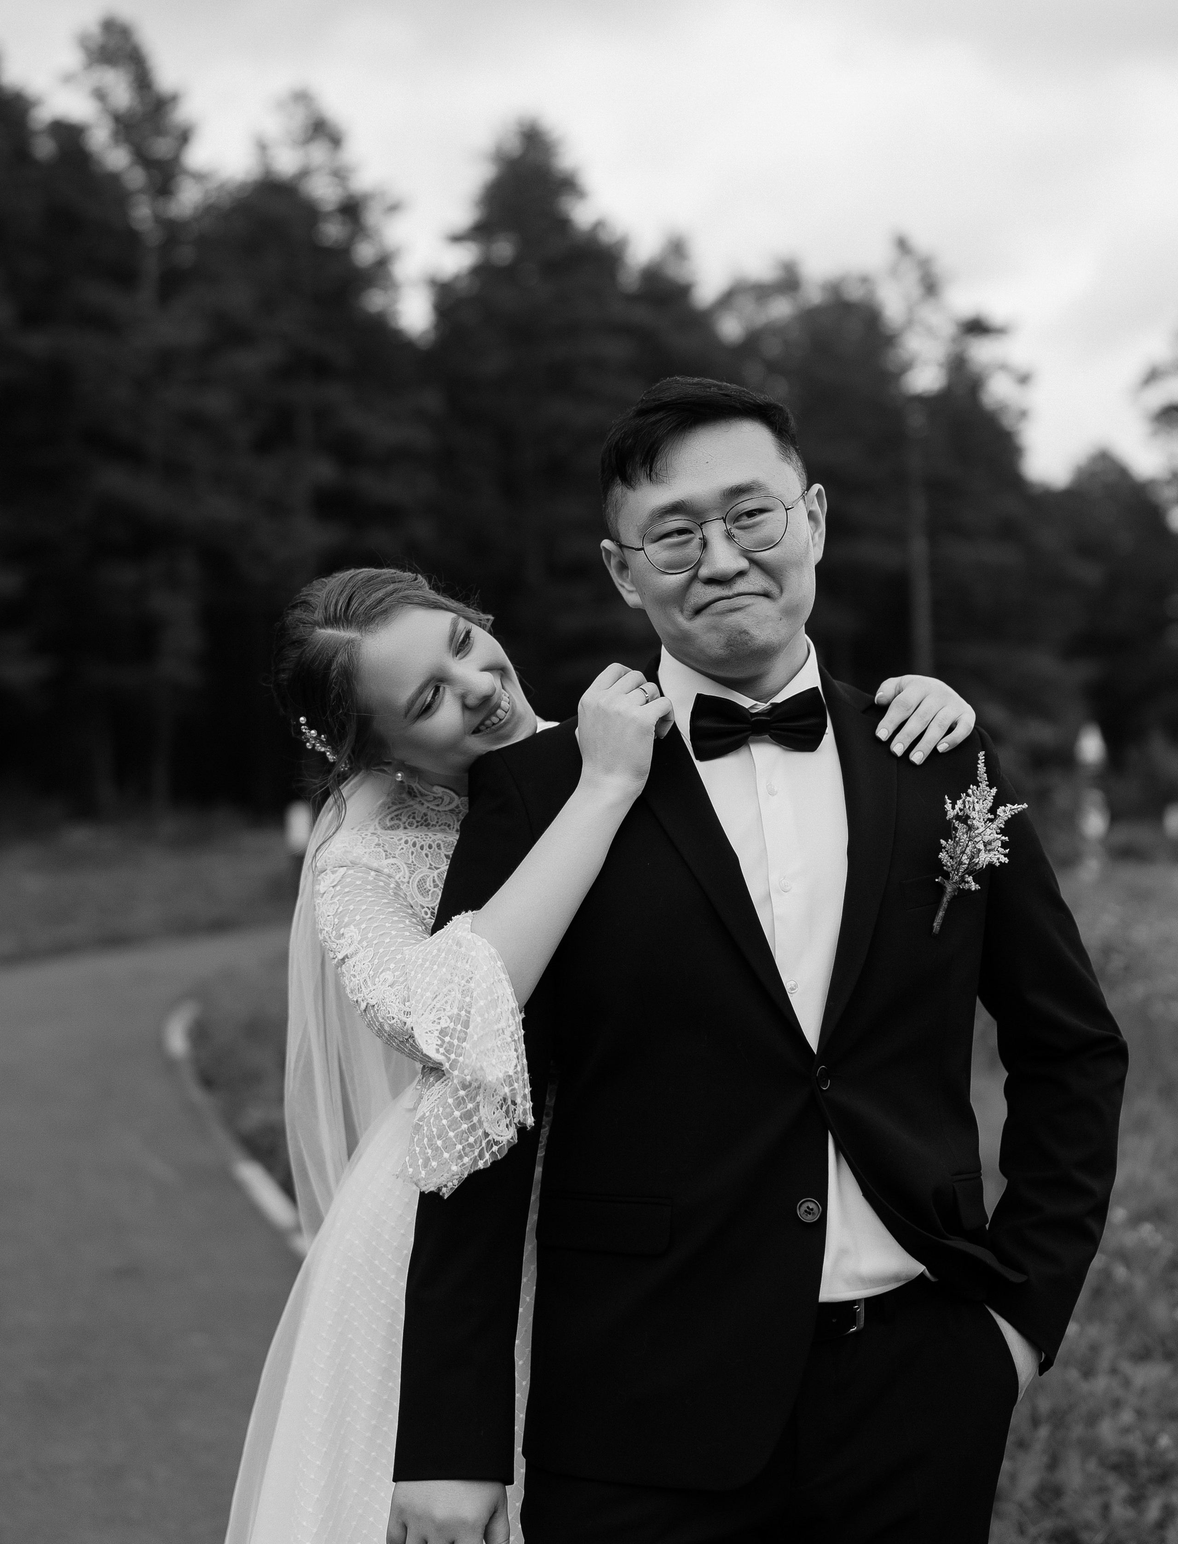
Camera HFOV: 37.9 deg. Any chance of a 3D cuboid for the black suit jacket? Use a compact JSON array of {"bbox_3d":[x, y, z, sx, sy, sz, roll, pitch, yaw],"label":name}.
[{"bbox_3d":[0.152,0.258,1.490,0.600,0.710,0.310,0,0,-12],"label":"black suit jacket"}]

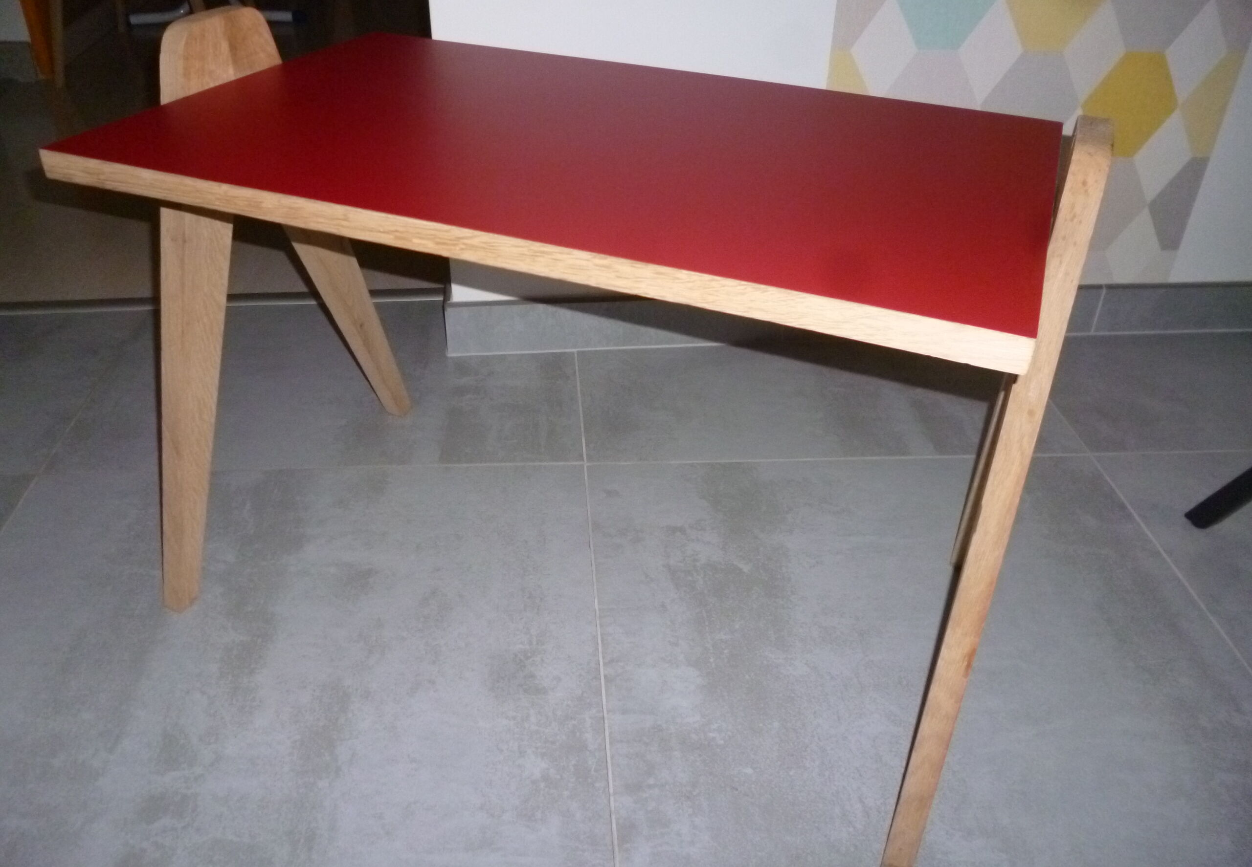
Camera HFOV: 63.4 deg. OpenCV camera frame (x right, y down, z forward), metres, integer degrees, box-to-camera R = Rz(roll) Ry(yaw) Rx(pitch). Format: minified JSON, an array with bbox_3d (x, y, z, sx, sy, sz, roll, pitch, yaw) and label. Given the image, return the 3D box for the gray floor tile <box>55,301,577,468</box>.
[{"bbox_3d":[-0.360,-0.069,1.298,0.600,0.010,0.393,-1,35,-5],"label":"gray floor tile"}]

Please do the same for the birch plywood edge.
[{"bbox_3d":[-0.092,-0.116,0.607,0.643,0.020,0.020,14,35,16],"label":"birch plywood edge"}]

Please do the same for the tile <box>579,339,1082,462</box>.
[{"bbox_3d":[0.242,-0.044,1.299,0.600,0.010,0.272,-1,35,-5],"label":"tile"}]

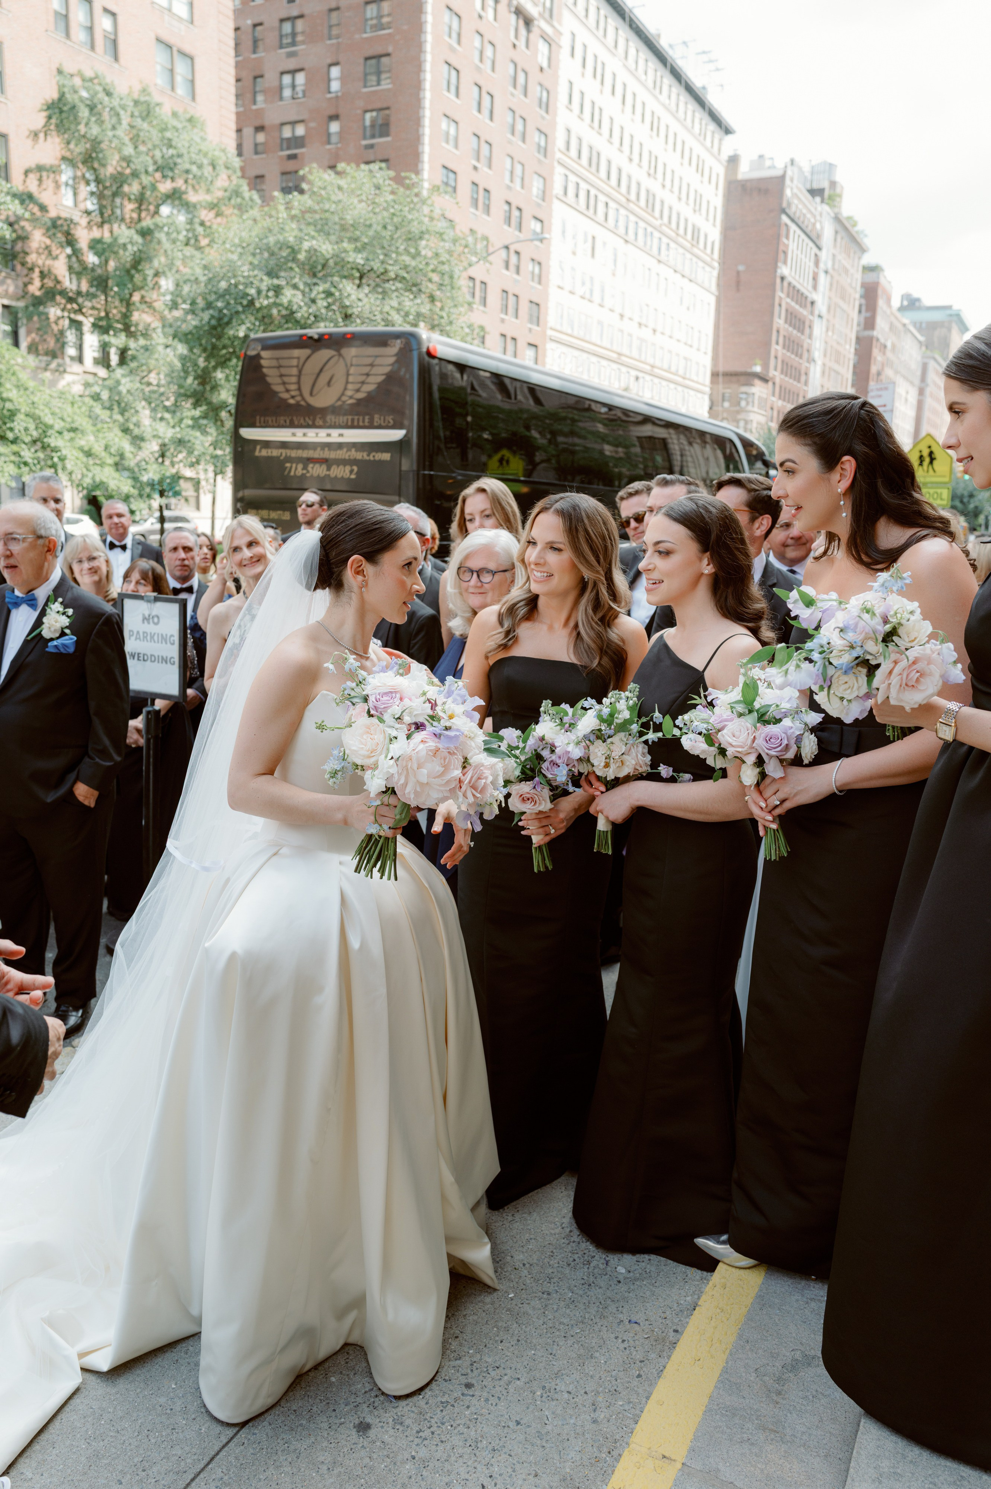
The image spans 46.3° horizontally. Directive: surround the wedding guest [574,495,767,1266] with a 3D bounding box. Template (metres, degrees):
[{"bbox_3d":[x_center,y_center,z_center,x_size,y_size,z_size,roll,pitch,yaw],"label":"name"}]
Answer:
[{"bbox_3d":[0.393,0.318,2.560,0.400,1.690,0.420,-5,13,-33],"label":"wedding guest"}]

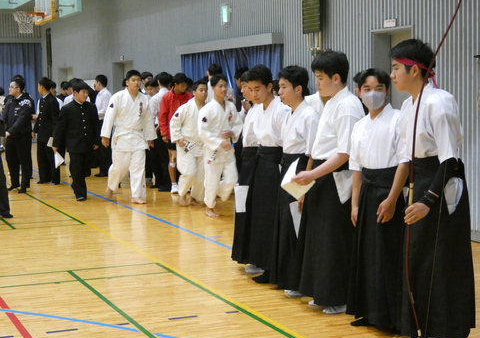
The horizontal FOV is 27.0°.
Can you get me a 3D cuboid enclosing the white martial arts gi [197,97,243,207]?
[{"bbox_3d":[-0.237,-0.181,11.841,0.540,1.331,0.520,-4,5,-32],"label":"white martial arts gi"}]

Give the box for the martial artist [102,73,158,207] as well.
[{"bbox_3d":[-1.501,-0.448,13.498,0.620,1.766,0.580,-2,5,-14],"label":"martial artist"}]

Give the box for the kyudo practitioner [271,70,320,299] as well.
[{"bbox_3d":[0.402,0.085,7.100,0.380,1.630,0.480,-3,5,-20],"label":"kyudo practitioner"}]

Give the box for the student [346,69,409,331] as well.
[{"bbox_3d":[0.845,0.185,6.135,0.340,1.603,0.460,-5,6,-38],"label":"student"}]

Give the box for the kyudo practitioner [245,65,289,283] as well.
[{"bbox_3d":[0.220,0.037,7.712,0.340,1.672,0.460,-4,5,-30],"label":"kyudo practitioner"}]

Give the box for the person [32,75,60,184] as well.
[{"bbox_3d":[-3.176,-0.628,16.429,0.340,1.749,0.480,-6,6,-44],"label":"person"}]

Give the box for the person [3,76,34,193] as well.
[{"bbox_3d":[-3.358,-0.510,15.170,0.400,1.707,0.500,-4,5,-35],"label":"person"}]

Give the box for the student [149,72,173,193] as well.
[{"bbox_3d":[-1.178,-0.570,14.978,0.460,1.769,0.340,-5,6,-40],"label":"student"}]

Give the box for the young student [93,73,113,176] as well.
[{"bbox_3d":[-2.398,-0.760,17.537,0.360,1.792,0.460,1,5,22],"label":"young student"}]

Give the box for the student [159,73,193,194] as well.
[{"bbox_3d":[-0.911,-0.525,14.546,0.520,1.730,0.380,-3,5,-25],"label":"student"}]

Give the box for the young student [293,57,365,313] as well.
[{"bbox_3d":[0.603,0.073,6.729,0.440,1.740,0.480,-3,5,-18],"label":"young student"}]

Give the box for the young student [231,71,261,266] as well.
[{"bbox_3d":[0.102,0.019,8.183,0.340,1.637,0.460,-3,5,-24],"label":"young student"}]

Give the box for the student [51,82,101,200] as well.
[{"bbox_3d":[-2.291,-0.430,14.077,0.560,1.672,0.480,-3,5,-21],"label":"student"}]

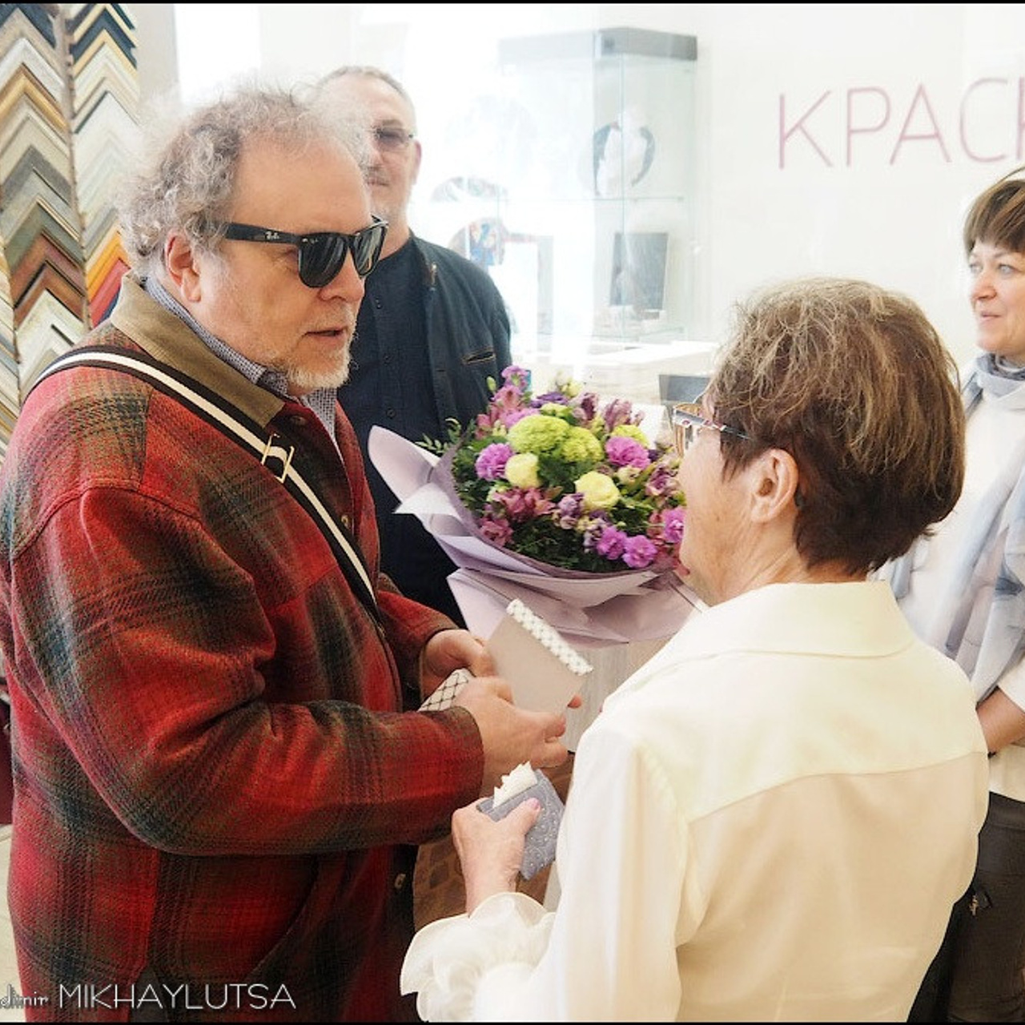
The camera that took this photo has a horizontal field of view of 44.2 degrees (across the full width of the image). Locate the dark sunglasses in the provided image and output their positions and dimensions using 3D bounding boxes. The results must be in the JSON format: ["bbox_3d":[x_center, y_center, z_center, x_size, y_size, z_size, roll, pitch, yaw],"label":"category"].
[{"bbox_3d":[-0.221,-0.248,1.185,0.148,0.052,0.148,9,19,24],"label":"dark sunglasses"}]

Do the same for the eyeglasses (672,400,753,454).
[{"bbox_3d":[0.222,-0.049,1.042,0.138,0.044,0.136,25,18,30],"label":"eyeglasses"}]

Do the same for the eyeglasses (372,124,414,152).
[{"bbox_3d":[-0.221,-0.585,1.970,0.138,0.042,0.140,4,13,-7],"label":"eyeglasses"}]

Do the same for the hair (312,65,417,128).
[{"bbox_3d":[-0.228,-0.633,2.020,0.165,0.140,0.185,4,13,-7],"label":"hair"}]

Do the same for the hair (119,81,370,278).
[{"bbox_3d":[-0.250,-0.310,1.190,0.225,0.190,0.215,9,19,24],"label":"hair"}]

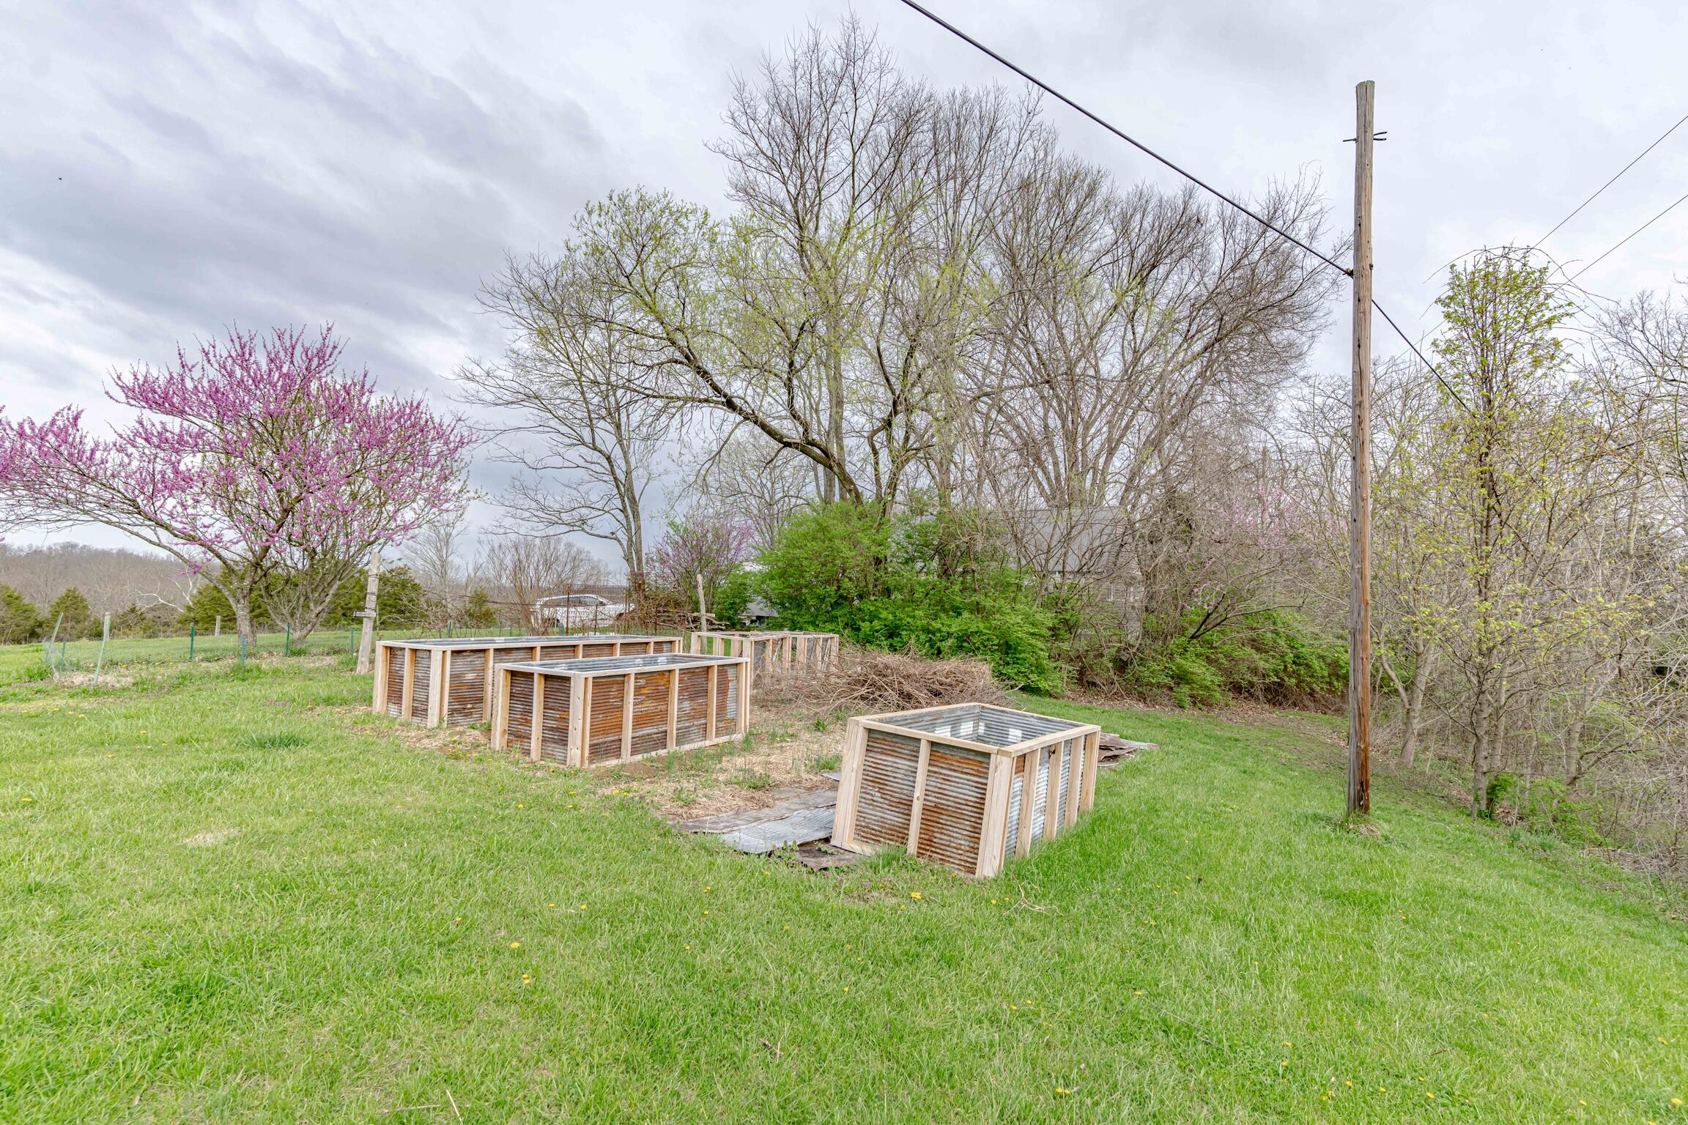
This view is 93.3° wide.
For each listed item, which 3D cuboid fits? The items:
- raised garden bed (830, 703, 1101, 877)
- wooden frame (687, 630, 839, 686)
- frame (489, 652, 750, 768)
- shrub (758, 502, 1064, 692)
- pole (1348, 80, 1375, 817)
[{"bbox_3d":[1.048,1.580,5.888,1.100,0.790,2.440,5,-4,30],"label":"raised garden bed"},{"bbox_3d":[-1.260,1.630,13.700,1.120,0.780,3.050,1,-3,26],"label":"wooden frame"},{"bbox_3d":[-2.096,1.390,7.989,1.100,0.780,2.440,1,-3,28],"label":"frame"},{"bbox_3d":[1.400,0.580,16.900,6.200,3.800,4.200,0,0,5],"label":"shrub"},{"bbox_3d":[5.470,-1.190,8.400,0.240,7.750,0.240,0,0,33],"label":"pole"}]

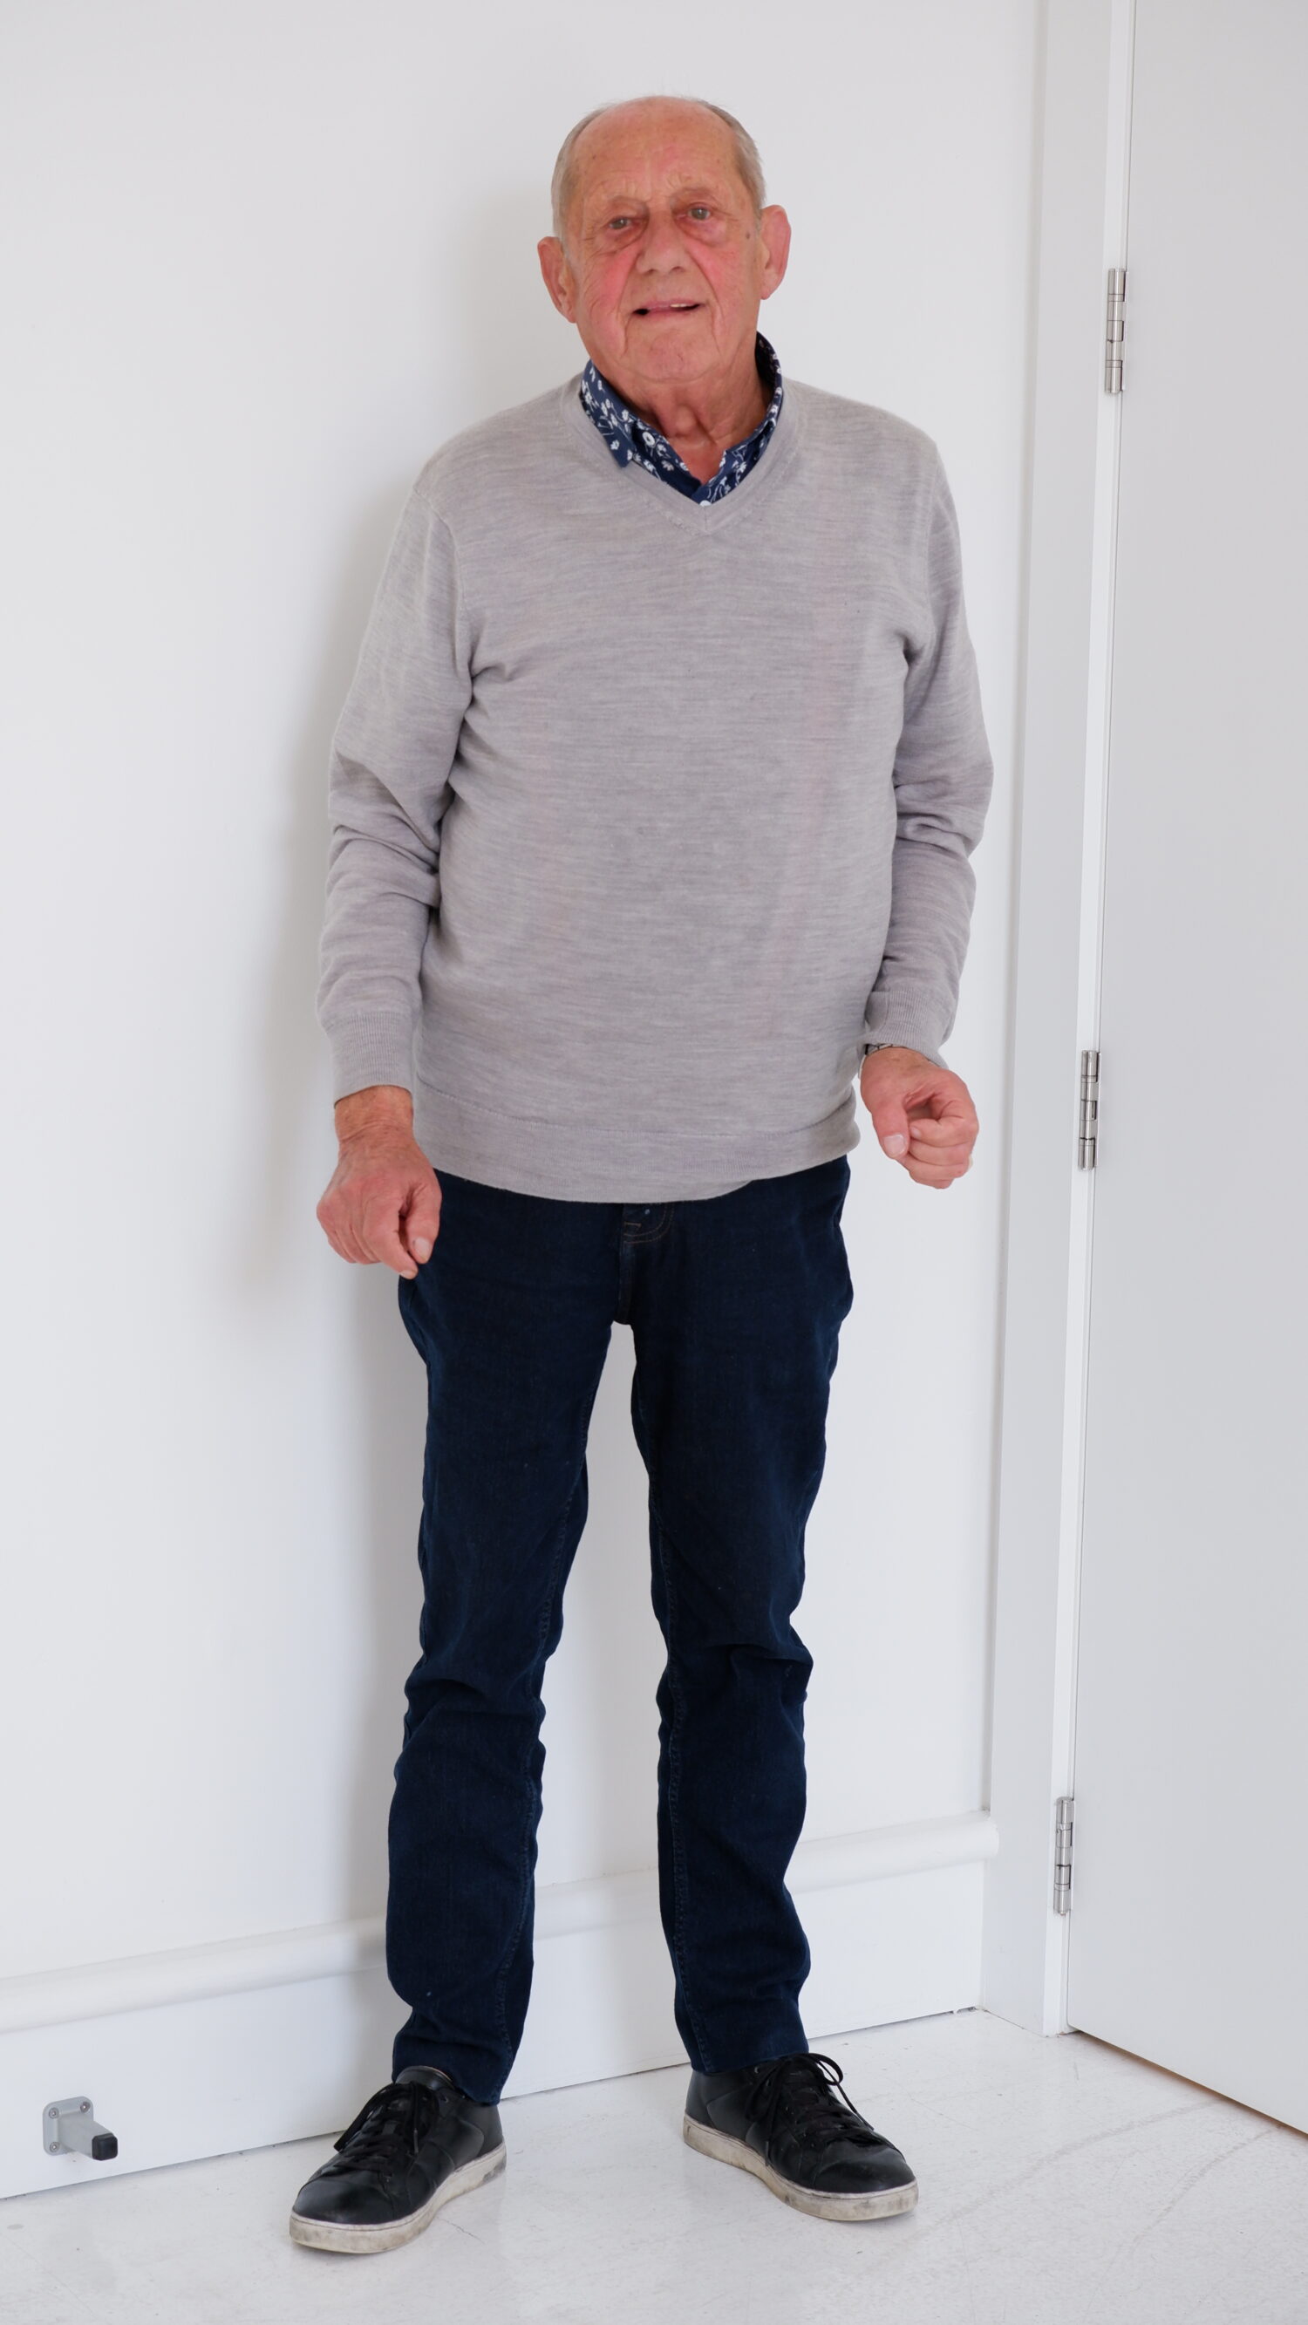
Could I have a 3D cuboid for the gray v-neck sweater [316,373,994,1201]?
[{"bbox_3d":[-0.002,-0.306,3.704,0.520,0.630,0.310,0,8,-7],"label":"gray v-neck sweater"}]

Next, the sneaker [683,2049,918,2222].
[{"bbox_3d":[0.118,0.805,3.936,0.102,0.112,0.270,-5,10,-38],"label":"sneaker"}]

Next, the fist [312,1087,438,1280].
[{"bbox_3d":[-0.216,0.012,3.627,0.095,0.140,0.100,0,8,-5],"label":"fist"}]

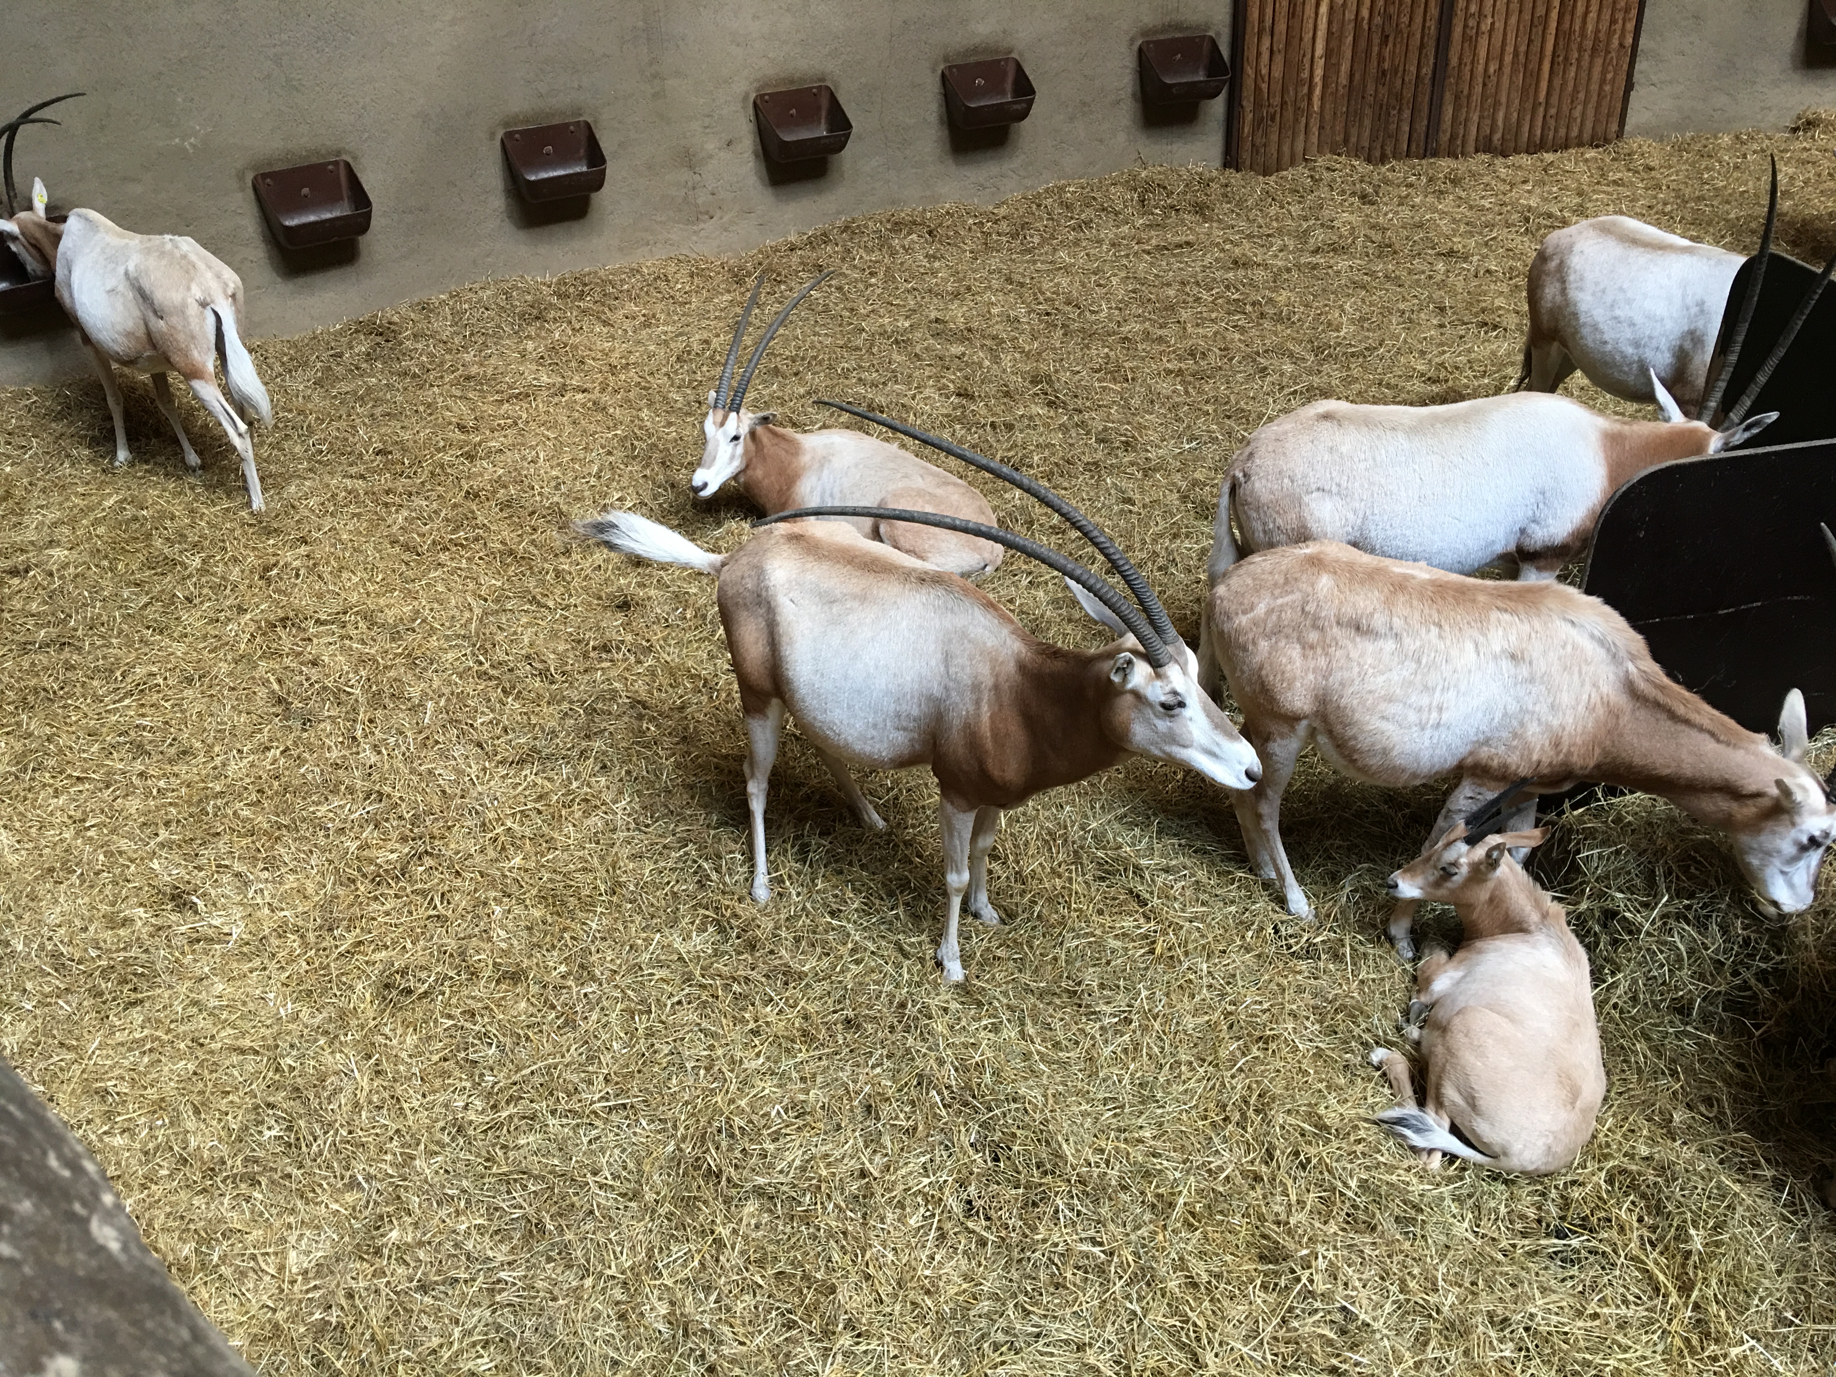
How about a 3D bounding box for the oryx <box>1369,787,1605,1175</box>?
[{"bbox_3d":[1.250,0.624,3.388,0.480,0.740,0.680,-1,32,5],"label":"oryx"}]

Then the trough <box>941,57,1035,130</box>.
[{"bbox_3d":[0.467,-3.763,9.765,0.530,0.339,0.412,-14,33,-16],"label":"trough"}]

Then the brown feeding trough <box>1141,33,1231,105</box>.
[{"bbox_3d":[1.761,-4.041,10.078,0.530,0.339,0.412,-10,33,-11],"label":"brown feeding trough"}]

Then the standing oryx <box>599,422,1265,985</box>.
[{"bbox_3d":[-0.142,0.031,3.788,1.920,1.470,0.680,21,39,33],"label":"standing oryx"}]

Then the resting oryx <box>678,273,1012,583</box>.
[{"bbox_3d":[-0.191,-0.842,5.614,1.160,1.020,0.940,6,33,15],"label":"resting oryx"}]

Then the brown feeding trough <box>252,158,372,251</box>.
[{"bbox_3d":[-3.225,-2.589,8.265,0.530,0.339,0.412,-22,37,-27],"label":"brown feeding trough"}]

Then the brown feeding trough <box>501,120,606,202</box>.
[{"bbox_3d":[-2.061,-3.011,8.821,0.530,0.339,0.412,-18,35,-22],"label":"brown feeding trough"}]

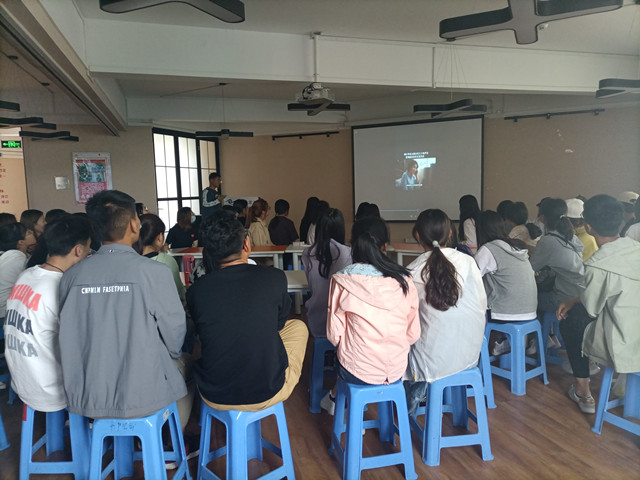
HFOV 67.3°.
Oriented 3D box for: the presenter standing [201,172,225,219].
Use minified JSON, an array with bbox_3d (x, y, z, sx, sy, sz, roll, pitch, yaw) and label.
[{"bbox_3d":[-1.670,-0.168,7.500,0.400,1.720,0.500,-2,6,-2],"label":"presenter standing"}]

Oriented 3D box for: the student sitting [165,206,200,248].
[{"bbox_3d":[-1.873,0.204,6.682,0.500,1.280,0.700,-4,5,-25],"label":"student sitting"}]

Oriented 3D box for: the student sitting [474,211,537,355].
[{"bbox_3d":[1.380,0.381,3.690,0.500,1.240,0.780,-2,6,-3],"label":"student sitting"}]

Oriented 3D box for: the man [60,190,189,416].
[{"bbox_3d":[-0.880,0.474,2.440,0.590,1.420,0.800,-1,6,0],"label":"man"}]

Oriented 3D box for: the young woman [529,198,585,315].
[{"bbox_3d":[1.870,0.322,3.860,0.500,1.300,0.740,-3,6,-18],"label":"young woman"}]

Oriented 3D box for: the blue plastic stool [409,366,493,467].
[{"bbox_3d":[0.694,0.895,2.620,0.365,0.465,0.365,-2,5,-5],"label":"blue plastic stool"}]

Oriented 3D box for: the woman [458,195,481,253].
[{"bbox_3d":[1.873,0.129,6.097,0.720,1.300,0.450,3,7,45],"label":"woman"}]

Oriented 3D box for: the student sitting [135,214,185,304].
[{"bbox_3d":[-0.965,0.481,3.322,0.460,1.260,0.720,2,6,38],"label":"student sitting"}]

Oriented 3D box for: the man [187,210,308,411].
[{"bbox_3d":[-0.360,0.505,2.500,0.610,1.320,0.780,-1,6,4],"label":"man"}]

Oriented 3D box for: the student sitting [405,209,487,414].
[{"bbox_3d":[0.641,0.464,2.818,0.450,1.280,0.700,-3,5,-10],"label":"student sitting"}]

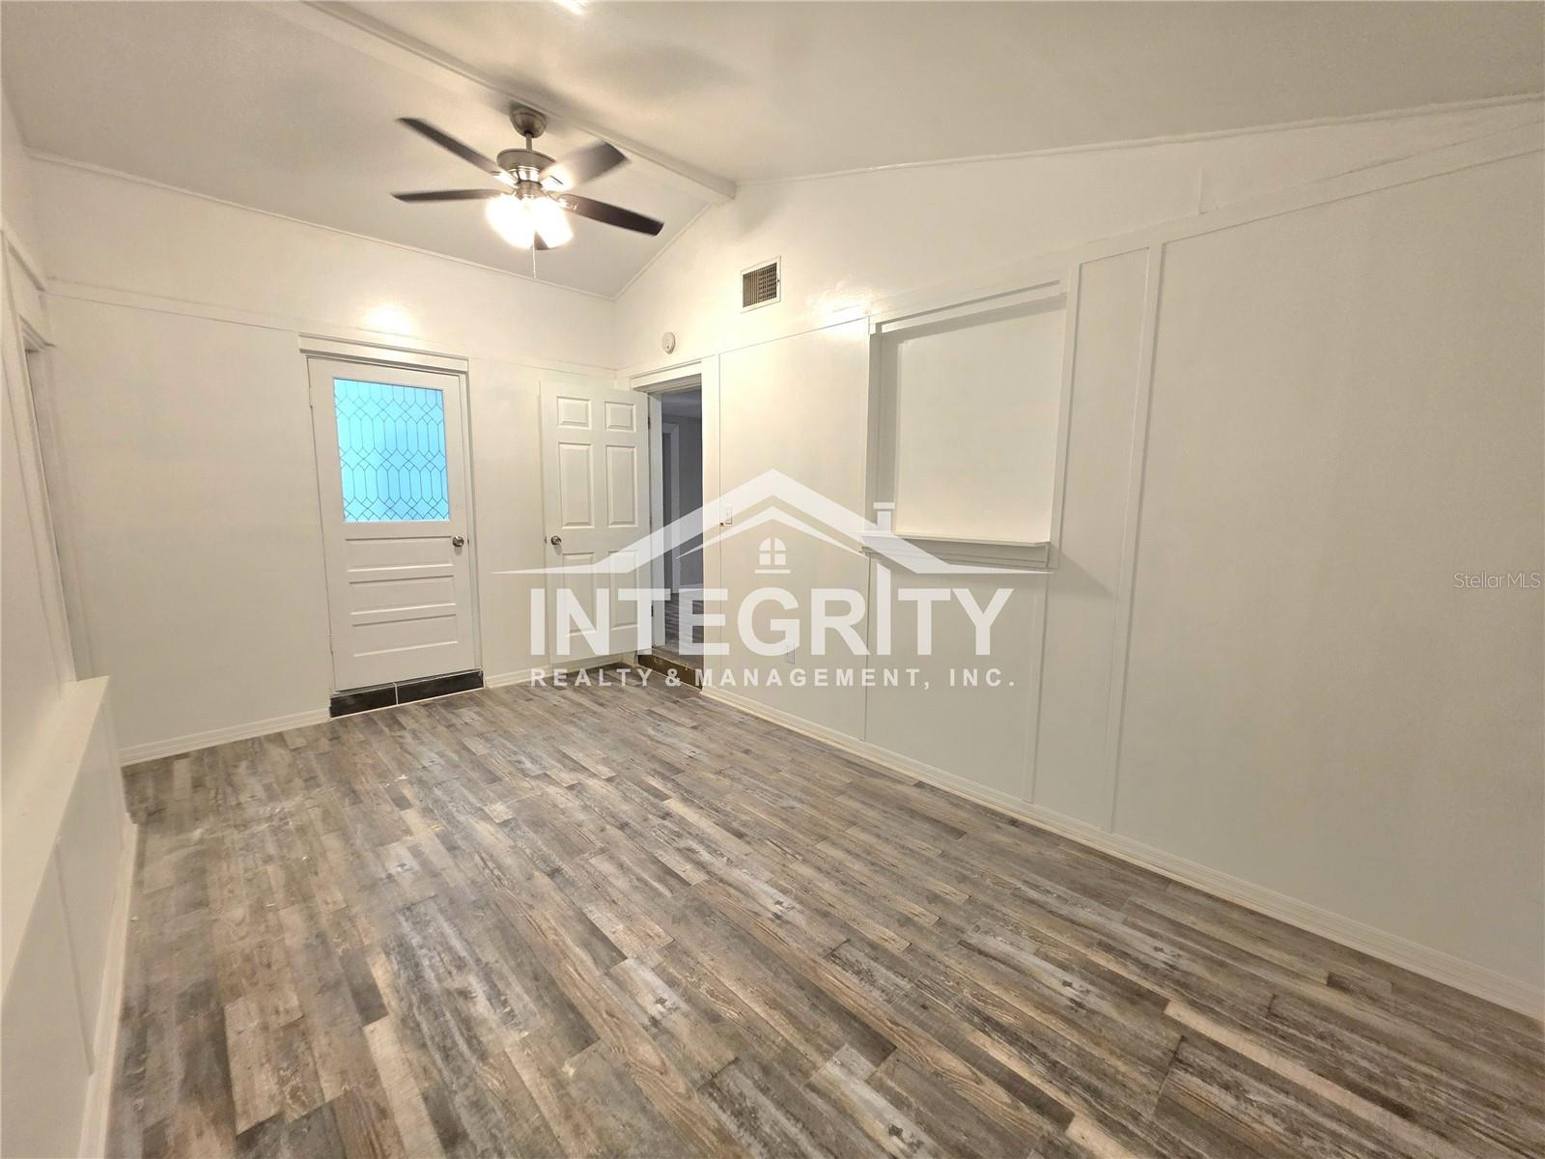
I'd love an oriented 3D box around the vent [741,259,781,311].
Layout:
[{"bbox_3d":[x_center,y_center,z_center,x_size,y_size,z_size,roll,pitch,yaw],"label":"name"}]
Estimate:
[{"bbox_3d":[-0.080,-1.751,3.460,0.345,0.248,0.025,8,10,44],"label":"vent"}]

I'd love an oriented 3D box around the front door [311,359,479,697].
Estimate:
[{"bbox_3d":[-2.435,-0.327,3.794,0.045,2.035,0.815,8,10,44],"label":"front door"}]

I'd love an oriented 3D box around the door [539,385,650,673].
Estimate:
[{"bbox_3d":[-1.308,-0.403,4.399,0.803,2.032,0.040,-5,9,-36],"label":"door"}]

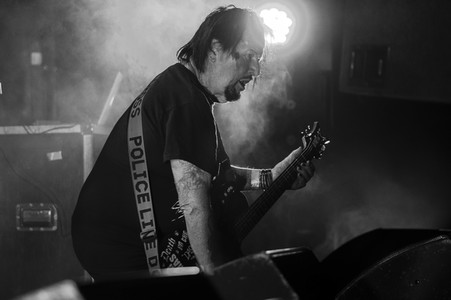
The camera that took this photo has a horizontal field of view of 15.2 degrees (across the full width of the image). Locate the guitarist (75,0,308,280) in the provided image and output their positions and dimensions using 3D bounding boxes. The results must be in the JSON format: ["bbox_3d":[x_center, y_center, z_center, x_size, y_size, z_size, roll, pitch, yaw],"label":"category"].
[{"bbox_3d":[-0.100,0.340,4.920,0.720,1.540,0.620,1,-4,-10],"label":"guitarist"}]

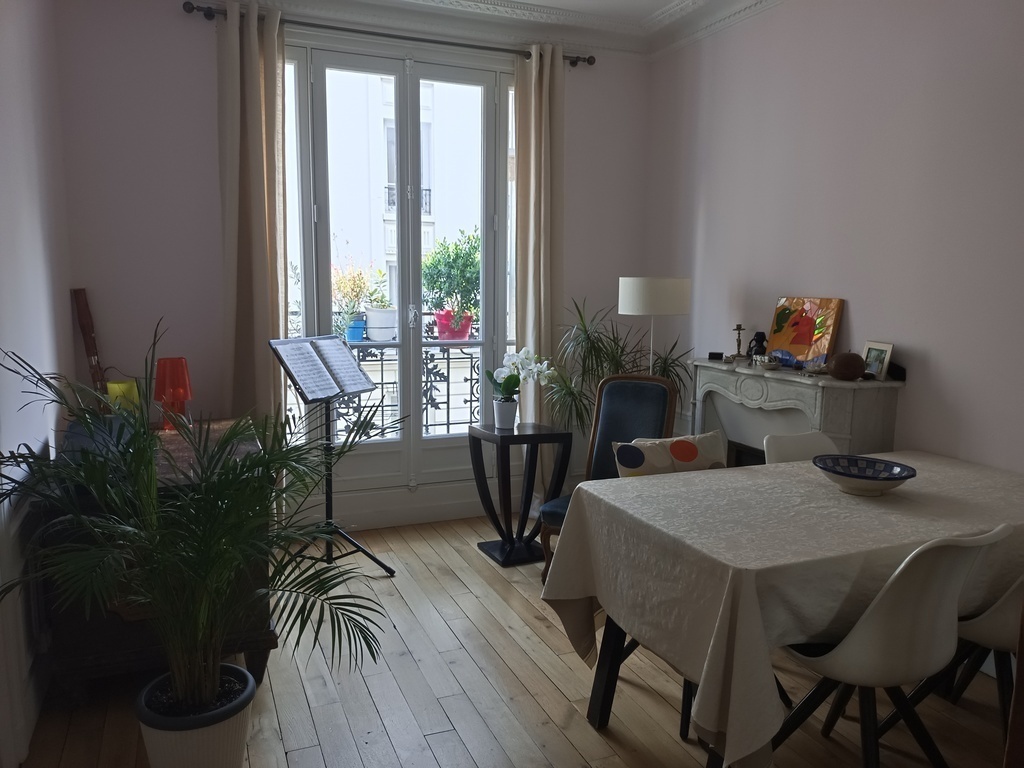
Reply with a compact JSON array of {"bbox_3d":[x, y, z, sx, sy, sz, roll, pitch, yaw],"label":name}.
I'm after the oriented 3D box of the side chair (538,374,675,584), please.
[{"bbox_3d":[0.491,0.486,3.543,0.490,0.955,0.580,6,10,35],"label":"side chair"}]

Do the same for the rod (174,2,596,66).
[{"bbox_3d":[-0.537,-1.861,3.983,2.260,0.080,0.120,-3,9,-23],"label":"rod"}]

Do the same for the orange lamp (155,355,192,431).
[{"bbox_3d":[-1.504,0.040,3.258,0.168,0.319,0.168,-3,9,-23],"label":"orange lamp"}]

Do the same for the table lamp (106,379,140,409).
[{"bbox_3d":[-1.578,0.108,3.026,0.165,0.253,0.165,-3,9,-23],"label":"table lamp"}]

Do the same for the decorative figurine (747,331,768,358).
[{"bbox_3d":[1.237,-0.186,3.726,0.130,0.160,0.090,6,10,35],"label":"decorative figurine"}]

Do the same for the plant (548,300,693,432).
[{"bbox_3d":[0.606,0.189,4.254,0.900,1.345,0.800,0,8,0],"label":"plant"}]

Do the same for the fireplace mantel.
[{"bbox_3d":[1.274,0.452,3.516,0.375,1.043,0.990,-3,9,-23],"label":"fireplace mantel"}]

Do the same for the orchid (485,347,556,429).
[{"bbox_3d":[0.049,0.012,3.891,0.376,0.410,0.220,0,8,0],"label":"orchid"}]

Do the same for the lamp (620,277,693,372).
[{"bbox_3d":[0.792,0.132,4.217,0.410,1.470,0.410,-3,9,-23],"label":"lamp"}]

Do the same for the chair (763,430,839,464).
[{"bbox_3d":[1.191,0.659,2.812,0.480,0.830,0.540,-1,8,-13],"label":"chair"}]

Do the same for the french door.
[{"bbox_3d":[-0.604,-0.595,4.228,1.400,2.423,0.100,-3,9,-23],"label":"french door"}]

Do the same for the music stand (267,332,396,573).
[{"bbox_3d":[-0.849,0.357,3.639,0.500,1.160,0.550,5,9,27],"label":"music stand"}]

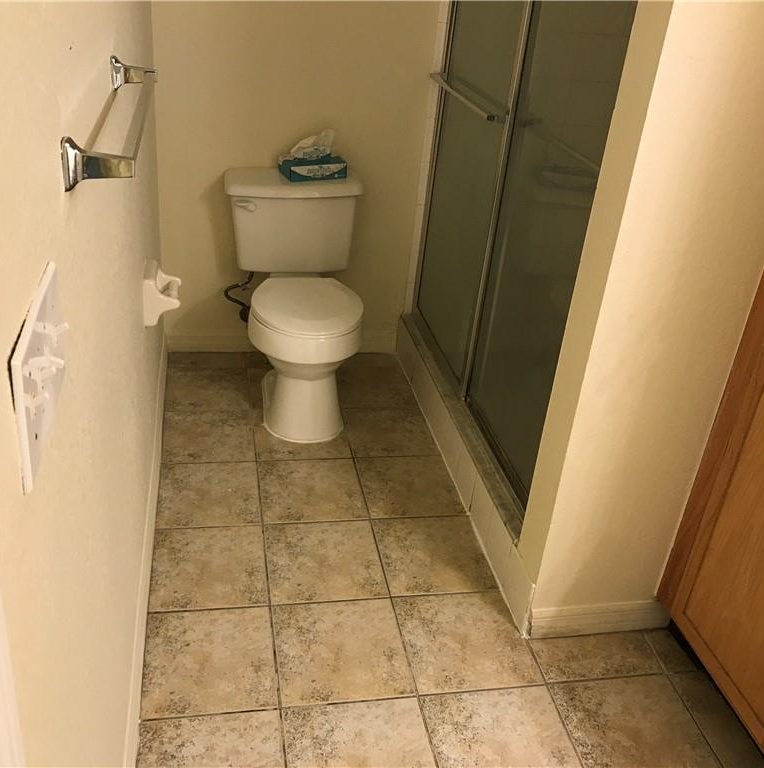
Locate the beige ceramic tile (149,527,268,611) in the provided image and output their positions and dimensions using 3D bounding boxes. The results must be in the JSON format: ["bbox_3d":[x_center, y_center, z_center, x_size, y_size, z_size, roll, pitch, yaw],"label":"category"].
[{"bbox_3d":[-0.451,0.477,2.152,0.294,0.010,0.300,-1,30,-12],"label":"beige ceramic tile"}]

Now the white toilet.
[{"bbox_3d":[-0.277,-0.267,2.773,0.465,0.730,0.685,-1,30,-13],"label":"white toilet"}]

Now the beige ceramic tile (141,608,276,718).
[{"bbox_3d":[-0.395,0.630,1.893,0.294,0.010,0.300,-1,30,-12],"label":"beige ceramic tile"}]

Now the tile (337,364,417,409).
[{"bbox_3d":[-0.025,0.014,3.046,0.292,0.010,0.297,-1,30,-12],"label":"tile"}]

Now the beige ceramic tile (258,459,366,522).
[{"bbox_3d":[-0.210,0.320,2.473,0.300,0.010,0.300,-1,30,-12],"label":"beige ceramic tile"}]

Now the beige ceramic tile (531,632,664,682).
[{"bbox_3d":[0.524,0.669,2.029,0.306,0.010,0.136,-1,30,-12],"label":"beige ceramic tile"}]

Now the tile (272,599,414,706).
[{"bbox_3d":[-0.099,0.633,1.973,0.306,0.010,0.306,-1,30,-12],"label":"tile"}]

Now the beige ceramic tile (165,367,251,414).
[{"bbox_3d":[-0.624,0.017,2.960,0.290,0.010,0.306,-1,30,-12],"label":"beige ceramic tile"}]

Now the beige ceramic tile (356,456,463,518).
[{"bbox_3d":[0.086,0.317,2.535,0.292,0.010,0.300,-1,30,-12],"label":"beige ceramic tile"}]

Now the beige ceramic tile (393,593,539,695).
[{"bbox_3d":[0.200,0.623,2.018,0.297,0.010,0.300,-1,30,-12],"label":"beige ceramic tile"}]

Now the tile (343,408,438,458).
[{"bbox_3d":[0.030,0.165,2.791,0.292,0.010,0.294,-1,30,-12],"label":"tile"}]

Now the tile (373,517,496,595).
[{"bbox_3d":[0.141,0.470,2.276,0.292,0.010,0.300,-1,30,-12],"label":"tile"}]

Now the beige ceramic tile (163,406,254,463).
[{"bbox_3d":[-0.566,0.172,2.697,0.290,0.010,0.306,-1,30,-12],"label":"beige ceramic tile"}]

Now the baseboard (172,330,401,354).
[{"bbox_3d":[-0.373,-0.163,3.226,0.899,0.088,0.014,-1,30,-12],"label":"baseboard"}]

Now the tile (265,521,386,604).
[{"bbox_3d":[-0.156,0.478,2.235,0.306,0.010,0.306,-1,30,-12],"label":"tile"}]

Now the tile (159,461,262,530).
[{"bbox_3d":[-0.507,0.323,2.411,0.294,0.010,0.300,-1,30,-12],"label":"tile"}]

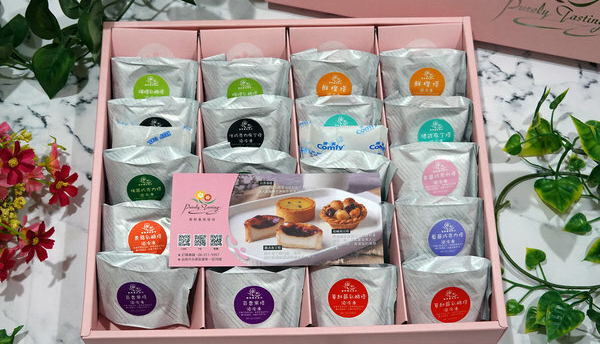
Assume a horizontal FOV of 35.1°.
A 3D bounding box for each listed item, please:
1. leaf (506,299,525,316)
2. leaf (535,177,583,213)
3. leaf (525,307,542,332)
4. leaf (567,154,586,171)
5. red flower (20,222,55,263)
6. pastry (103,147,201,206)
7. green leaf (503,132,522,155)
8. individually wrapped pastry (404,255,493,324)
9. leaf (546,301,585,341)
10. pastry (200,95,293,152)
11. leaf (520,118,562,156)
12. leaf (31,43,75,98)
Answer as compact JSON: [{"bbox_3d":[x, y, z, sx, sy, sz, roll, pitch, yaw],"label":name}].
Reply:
[{"bbox_3d":[0.215,0.139,0.957,0.020,0.006,0.016,-40,72,-17],"label":"leaf"},{"bbox_3d":[0.277,0.025,1.014,0.050,0.011,0.038,-12,95,-6],"label":"leaf"},{"bbox_3d":[0.239,0.151,0.971,0.027,0.009,0.030,32,85,13],"label":"leaf"},{"bbox_3d":[0.296,-0.011,1.017,0.019,0.006,0.020,-10,66,-5],"label":"leaf"},{"bbox_3d":[-0.261,0.070,0.942,0.038,0.015,0.040,0,100,-41],"label":"red flower"},{"bbox_3d":[-0.153,0.015,1.005,0.095,0.086,0.038,-1,27,-1],"label":"pastry"},{"bbox_3d":[0.226,-0.028,1.011,0.023,0.006,0.023,-19,67,2],"label":"green leaf"},{"bbox_3d":[0.146,0.126,0.963,0.091,0.082,0.038,-1,23,-1],"label":"individually wrapped pastry"},{"bbox_3d":[0.256,0.150,0.932,0.035,0.010,0.042,32,84,13],"label":"leaf"},{"bbox_3d":[-0.056,-0.042,1.017,0.095,0.035,0.079,-1,105,-1],"label":"pastry"},{"bbox_3d":[0.267,-0.034,1.051,0.051,0.011,0.040,-29,69,-4],"label":"leaf"},{"bbox_3d":[-0.277,-0.114,1.071,0.047,0.012,0.064,11,108,4],"label":"leaf"}]

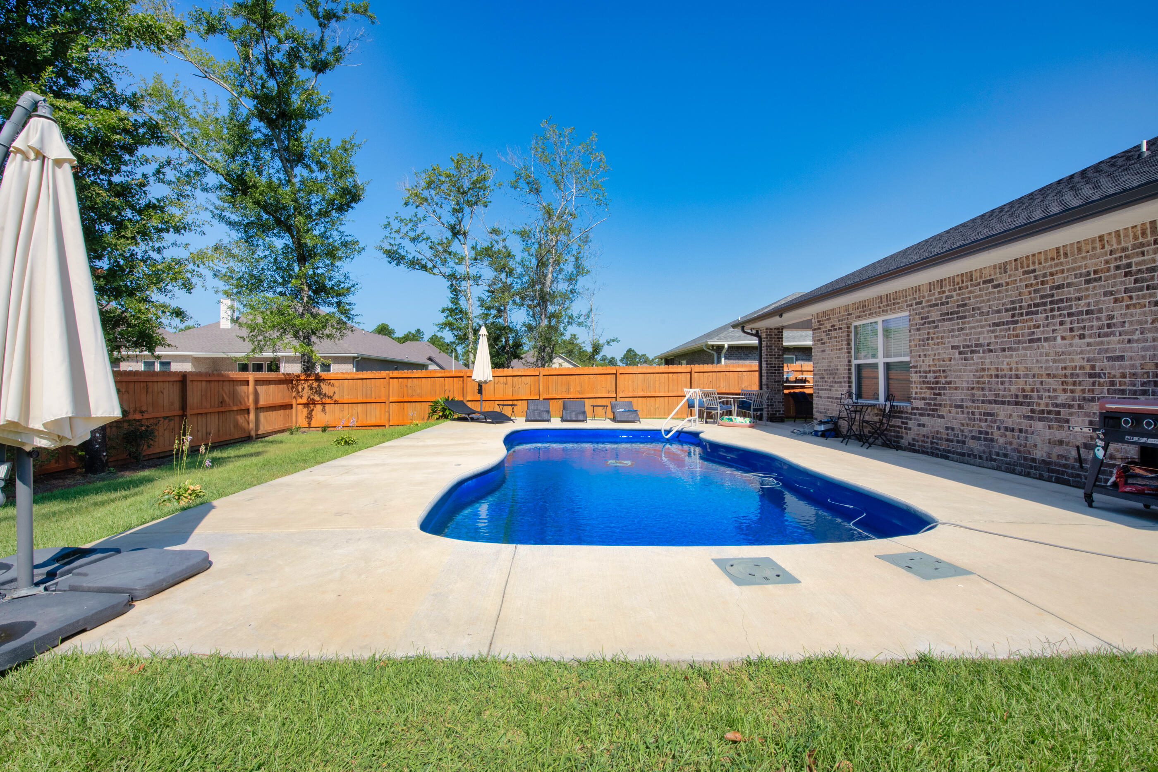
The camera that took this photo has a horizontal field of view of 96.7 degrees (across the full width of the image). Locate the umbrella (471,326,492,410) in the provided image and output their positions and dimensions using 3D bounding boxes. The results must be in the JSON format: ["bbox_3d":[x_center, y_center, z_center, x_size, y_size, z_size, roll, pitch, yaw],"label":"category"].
[{"bbox_3d":[-2.830,-0.400,15.000,0.600,2.680,0.600,0,1,-1],"label":"umbrella"}]

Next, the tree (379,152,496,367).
[{"bbox_3d":[-7.450,-5.650,27.000,6.200,13.200,5.600,0,1,-1],"label":"tree"}]

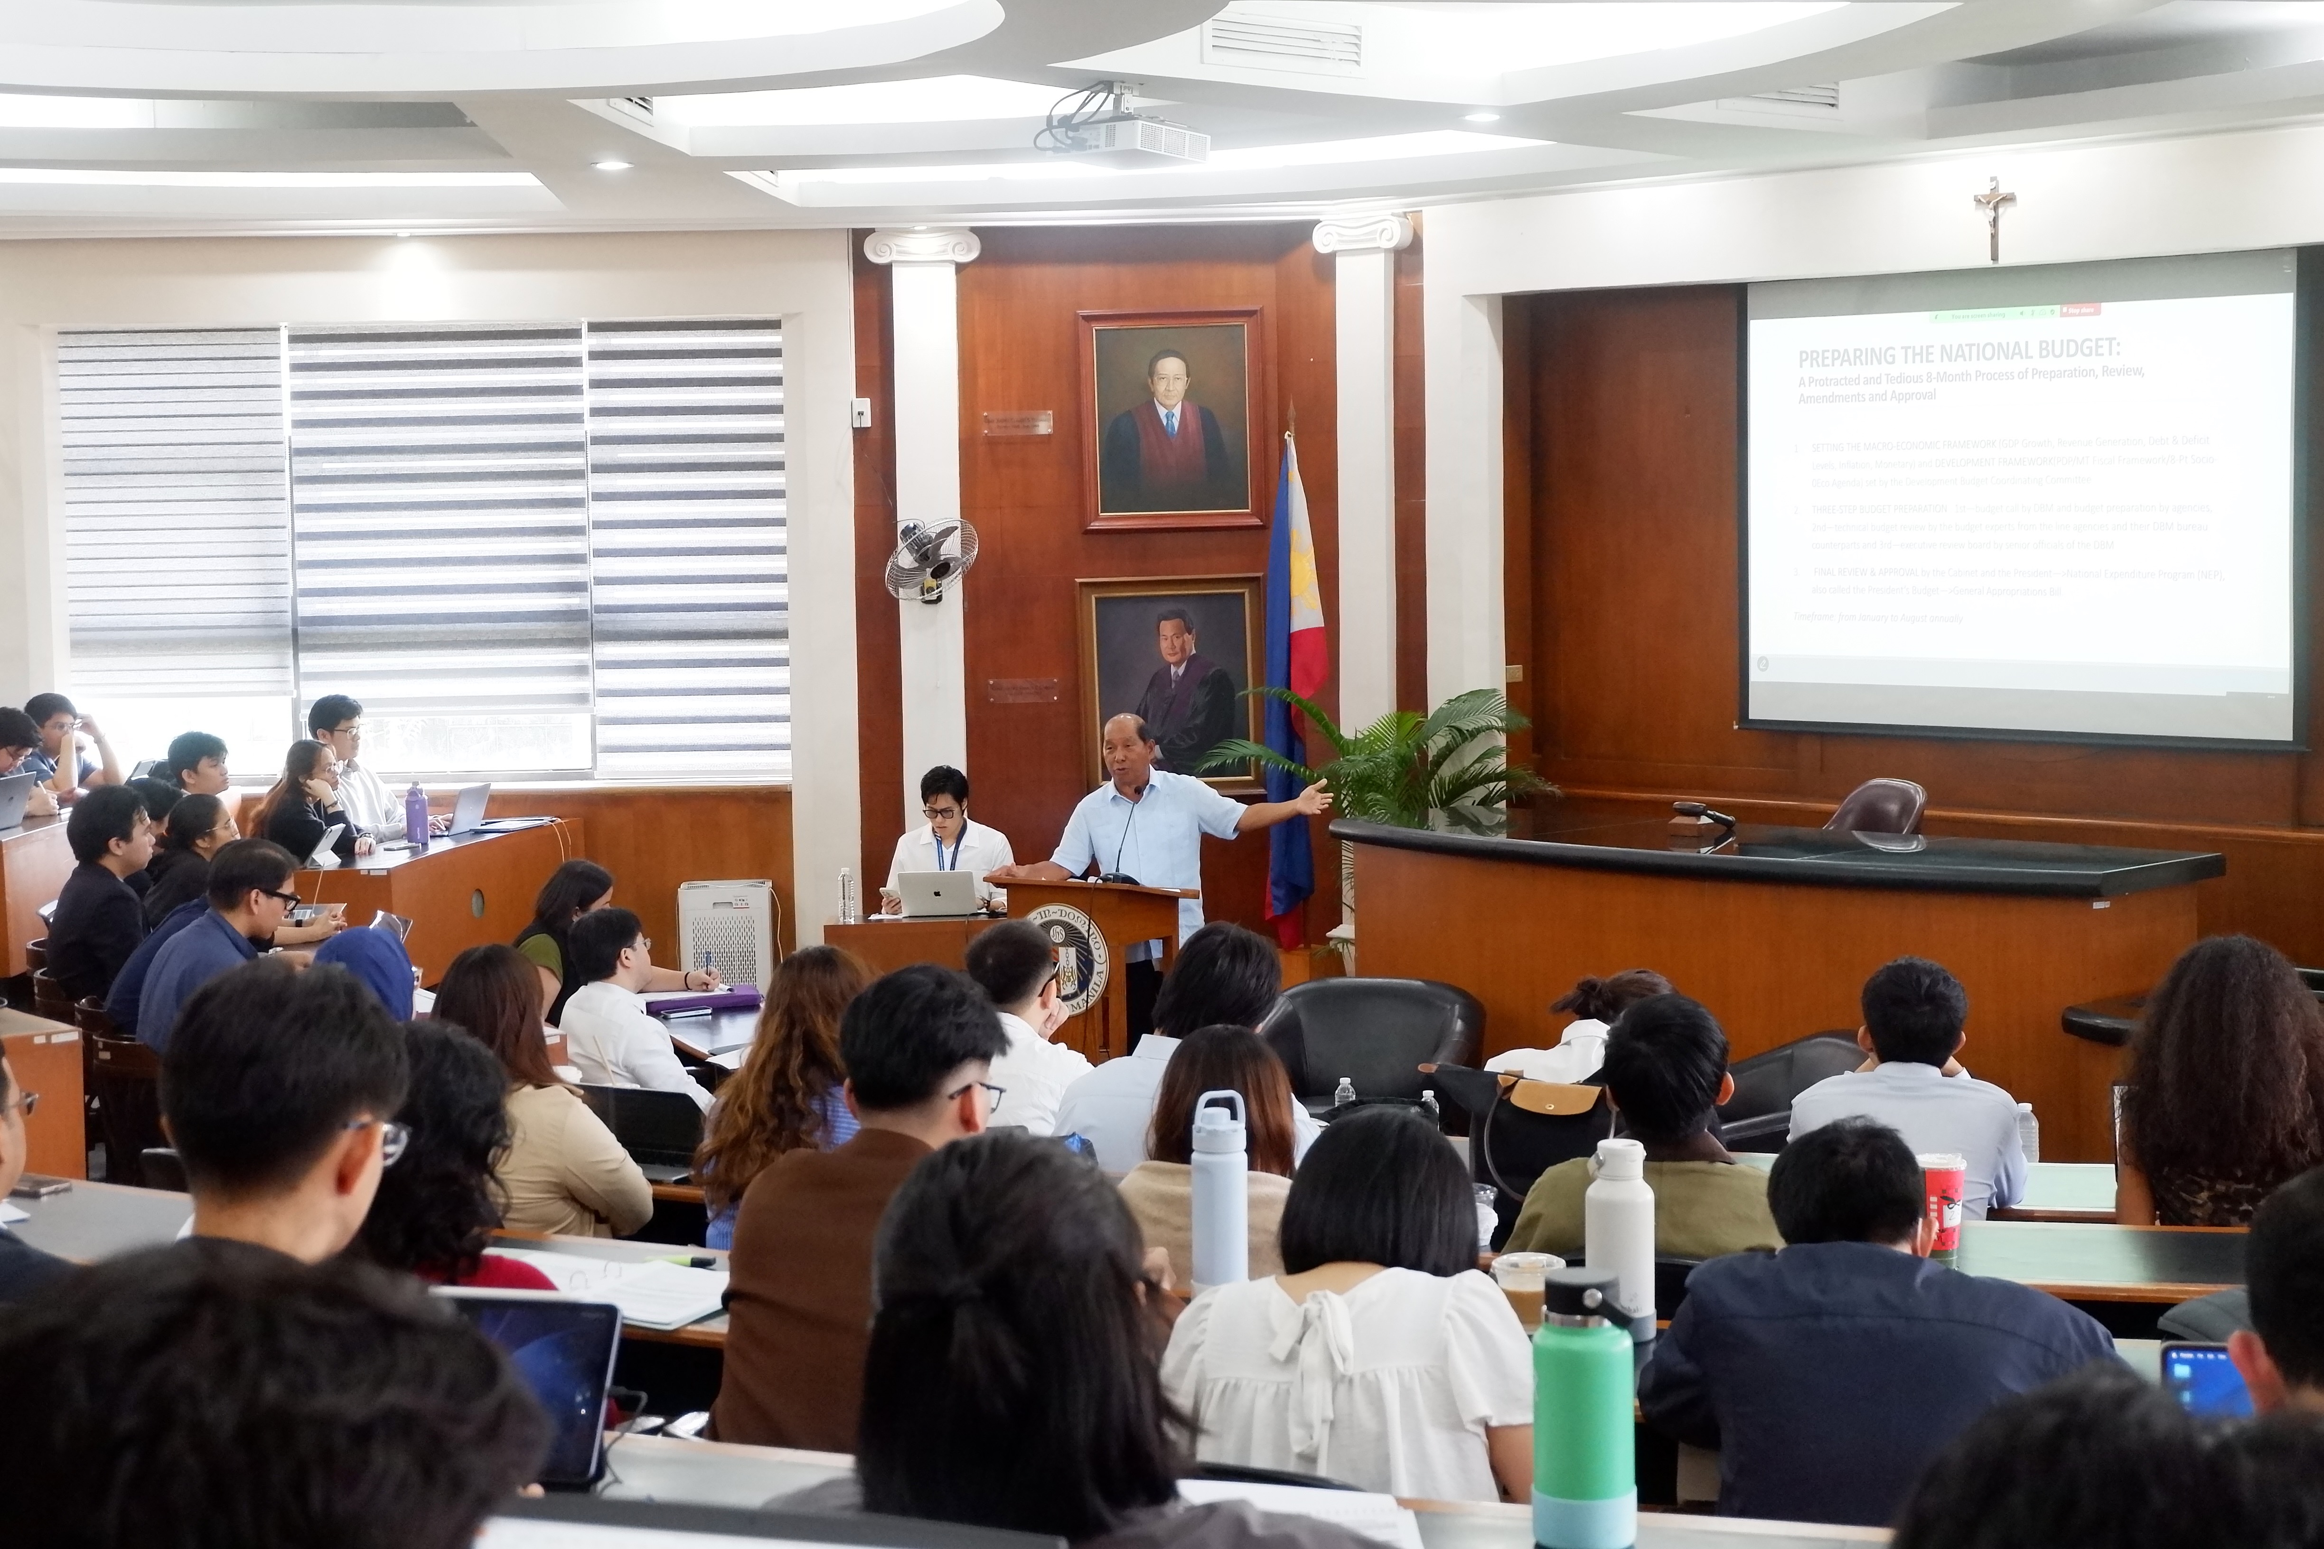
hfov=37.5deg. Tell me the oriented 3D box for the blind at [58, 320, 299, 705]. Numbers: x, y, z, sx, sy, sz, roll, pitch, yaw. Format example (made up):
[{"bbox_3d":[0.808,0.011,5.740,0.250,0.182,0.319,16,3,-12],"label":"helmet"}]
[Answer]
[{"bbox_3d":[-3.890,-1.032,13.500,0.900,1.460,0.060,-1,4,-1],"label":"blind"}]

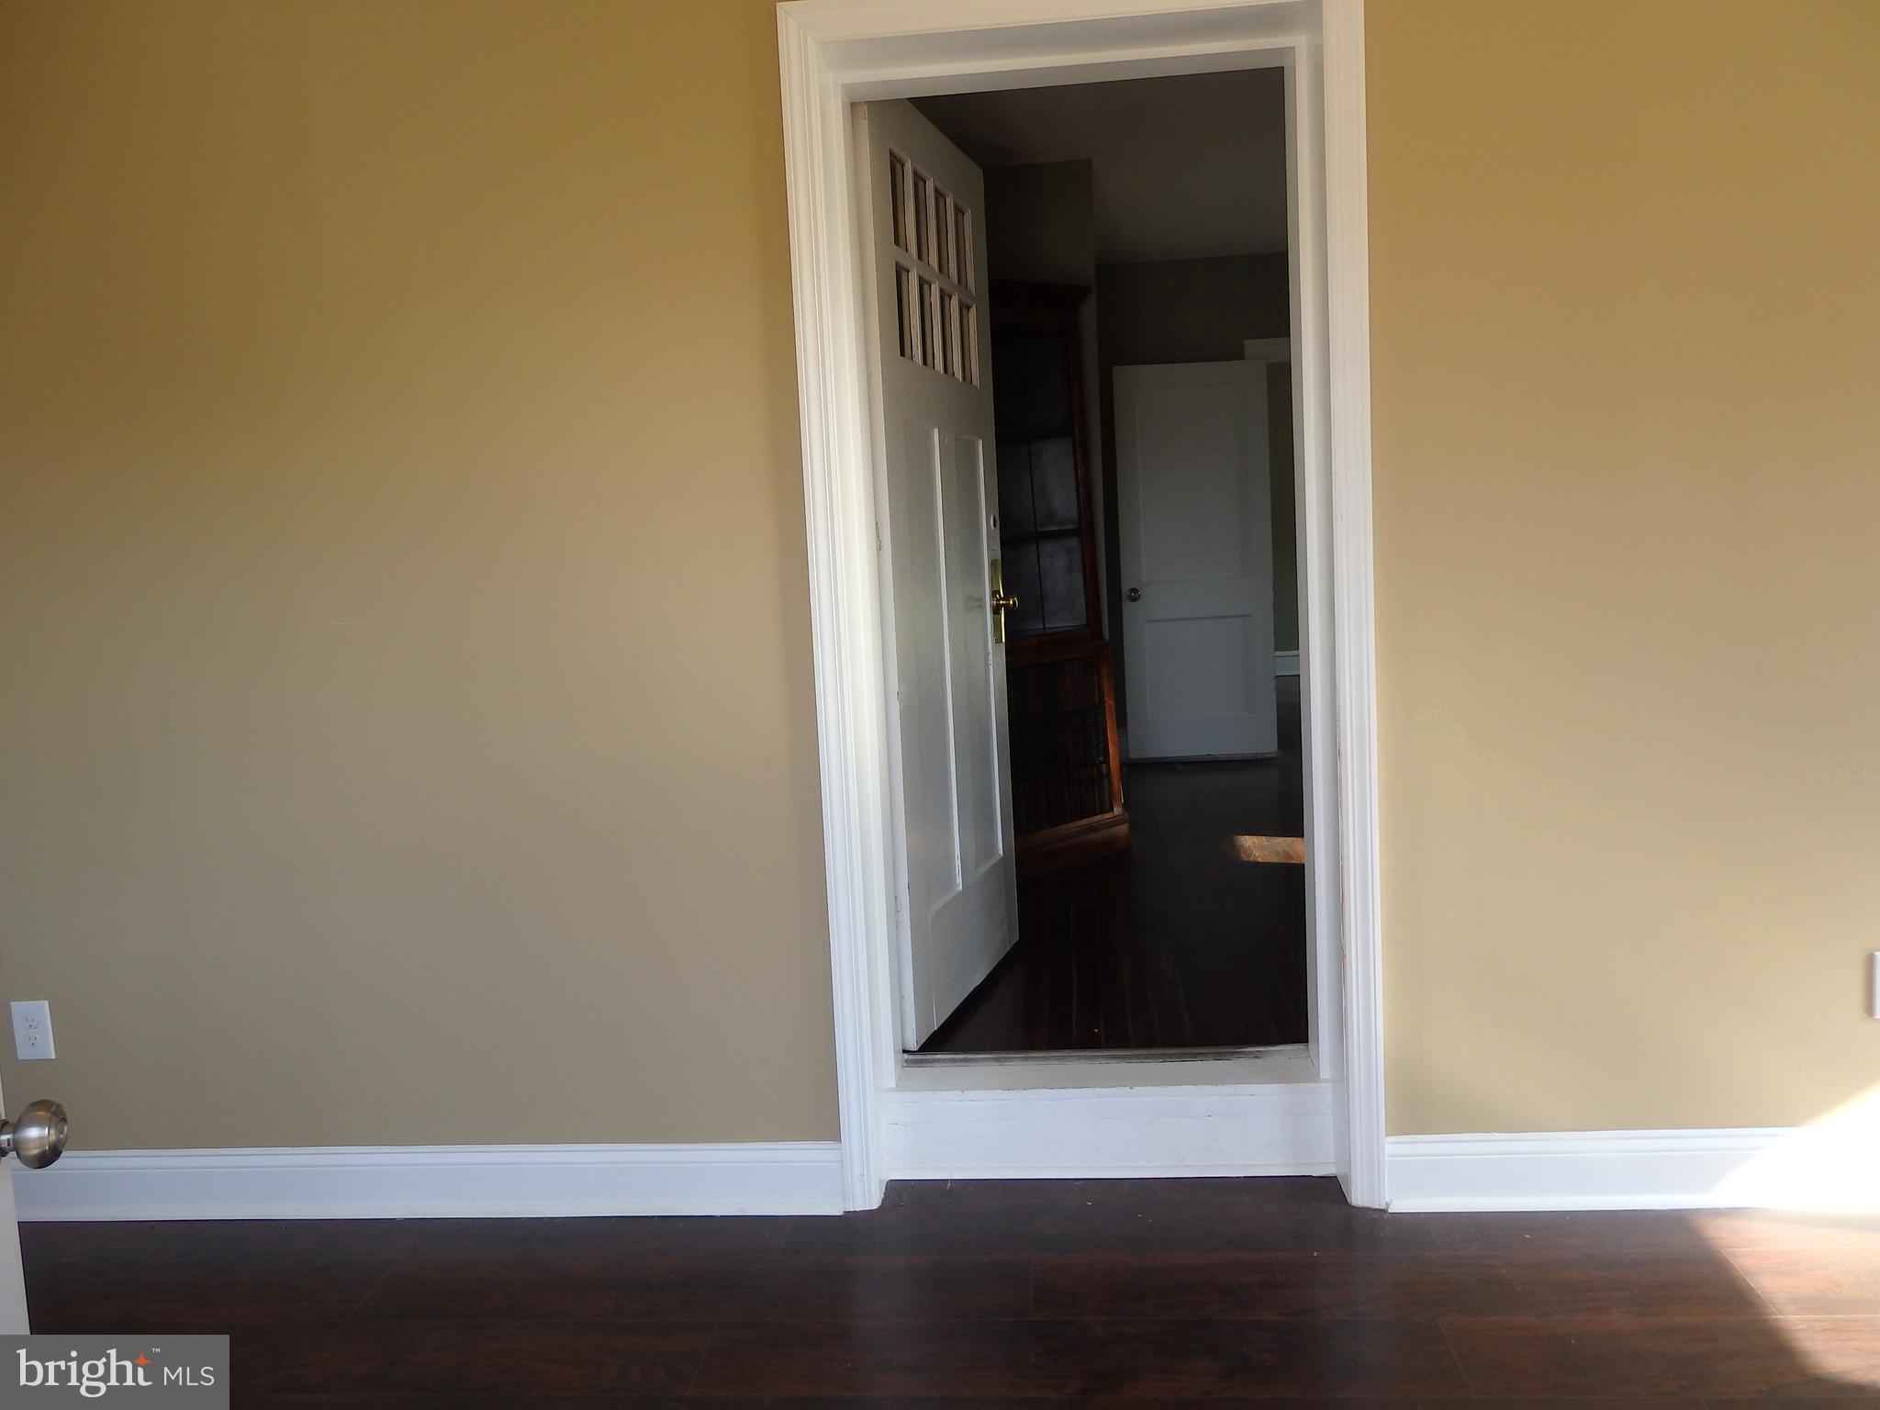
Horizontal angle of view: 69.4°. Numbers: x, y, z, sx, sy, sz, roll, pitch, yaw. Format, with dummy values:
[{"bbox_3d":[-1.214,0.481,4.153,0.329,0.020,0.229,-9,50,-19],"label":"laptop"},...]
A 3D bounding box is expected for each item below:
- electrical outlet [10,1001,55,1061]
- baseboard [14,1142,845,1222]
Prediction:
[{"bbox_3d":[-1.840,0.661,2.761,0.080,0.121,0.010,-2,6,5],"label":"electrical outlet"},{"bbox_3d":[-1.055,0.955,2.722,1.736,0.146,0.020,-2,6,5],"label":"baseboard"}]

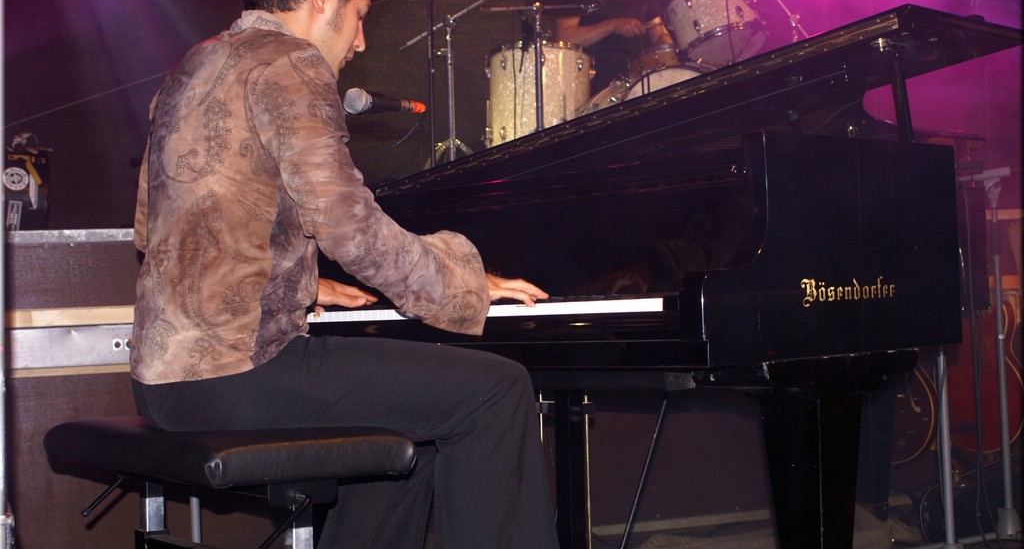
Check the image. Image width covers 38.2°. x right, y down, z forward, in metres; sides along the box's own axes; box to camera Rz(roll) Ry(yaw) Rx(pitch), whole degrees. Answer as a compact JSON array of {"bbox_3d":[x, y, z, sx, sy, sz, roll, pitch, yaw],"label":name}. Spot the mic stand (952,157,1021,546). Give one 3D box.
[{"bbox_3d":[1.240,0.239,3.825,0.650,1.070,0.570,-2,-1,6],"label":"mic stand"}]

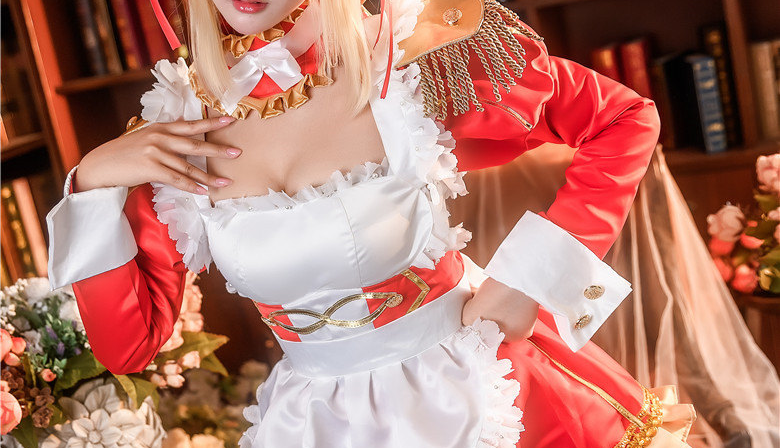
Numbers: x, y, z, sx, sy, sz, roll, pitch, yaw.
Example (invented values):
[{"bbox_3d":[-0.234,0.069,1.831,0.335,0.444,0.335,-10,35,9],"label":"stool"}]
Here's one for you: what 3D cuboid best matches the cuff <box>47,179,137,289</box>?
[{"bbox_3d":[-0.316,0.013,1.380,0.088,0.095,0.105,-4,18,-2],"label":"cuff"}]

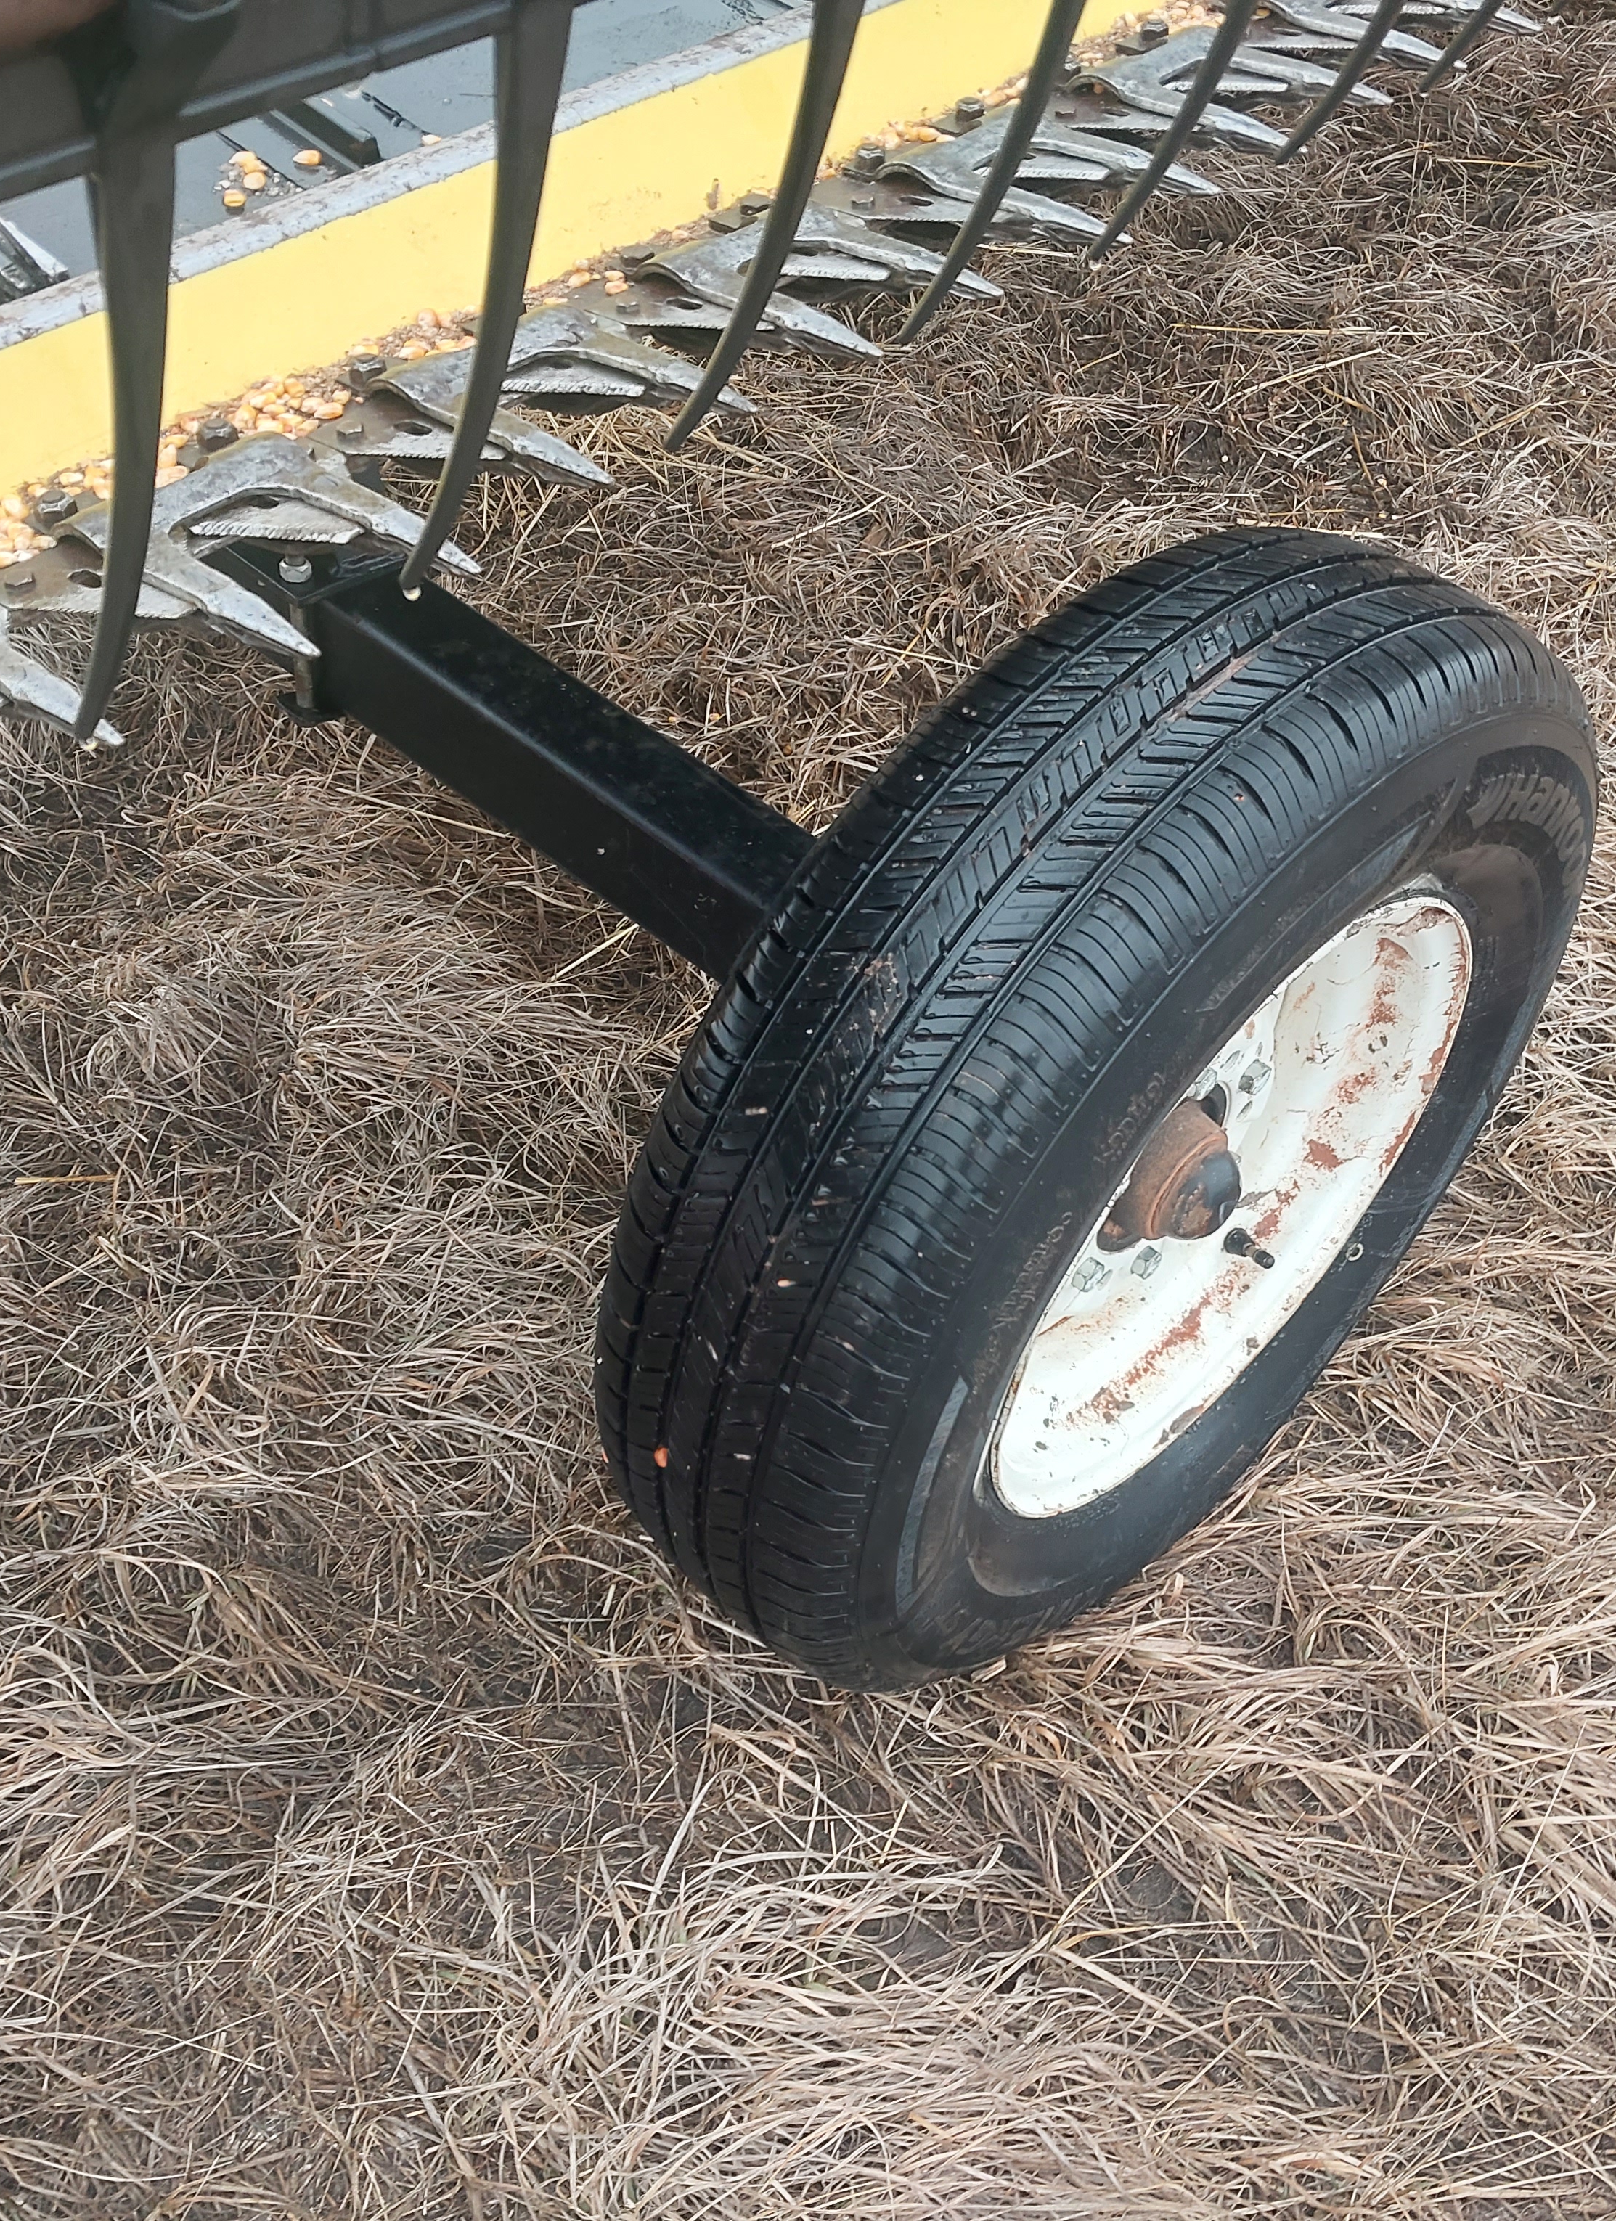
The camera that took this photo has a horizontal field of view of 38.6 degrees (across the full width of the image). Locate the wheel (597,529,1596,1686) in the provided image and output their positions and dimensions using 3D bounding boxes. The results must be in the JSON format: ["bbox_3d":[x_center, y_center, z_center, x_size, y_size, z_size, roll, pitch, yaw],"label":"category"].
[{"bbox_3d":[0.184,0.017,1.345,0.213,0.714,0.714,37,54,27],"label":"wheel"}]

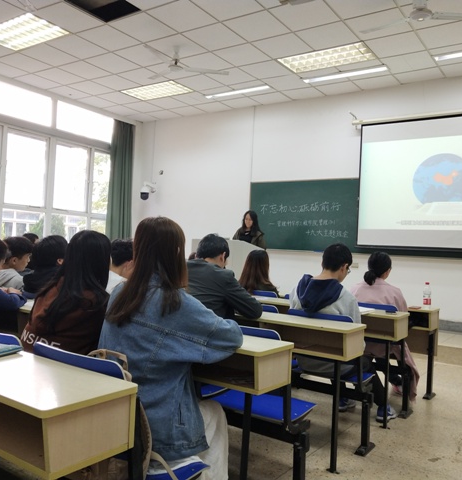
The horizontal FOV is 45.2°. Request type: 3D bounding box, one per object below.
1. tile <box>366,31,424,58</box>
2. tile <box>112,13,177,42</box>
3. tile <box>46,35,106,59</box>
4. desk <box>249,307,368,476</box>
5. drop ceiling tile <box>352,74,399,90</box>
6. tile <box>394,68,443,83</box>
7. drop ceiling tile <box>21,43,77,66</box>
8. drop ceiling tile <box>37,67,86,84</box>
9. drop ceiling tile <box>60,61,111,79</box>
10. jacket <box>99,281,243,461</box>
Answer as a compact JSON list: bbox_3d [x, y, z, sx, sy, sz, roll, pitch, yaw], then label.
[{"bbox_3d":[1.929,-2.277,6.494,0.600,0.030,0.600,2,-1,35],"label":"tile"},{"bbox_3d":[-1.005,-2.441,6.391,0.600,0.030,0.600,2,-1,35],"label":"tile"},{"bbox_3d":[-1.924,-2.417,6.995,0.600,0.020,0.600,1,-3,34],"label":"tile"},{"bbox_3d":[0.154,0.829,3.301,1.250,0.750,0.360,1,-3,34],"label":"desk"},{"bbox_3d":[2.090,-2.253,7.929,0.600,0.030,0.480,2,-1,35],"label":"drop ceiling tile"},{"bbox_3d":[2.570,-2.231,7.541,0.600,0.030,0.480,2,-1,35],"label":"tile"},{"bbox_3d":[-2.422,-2.466,7.456,0.600,0.020,0.600,2,-1,35],"label":"drop ceiling tile"},{"bbox_3d":[-2.499,-2.392,8.141,0.600,0.020,0.600,1,-3,34],"label":"drop ceiling tile"},{"bbox_3d":[-2.068,-2.398,7.822,0.600,0.020,0.600,2,-2,35],"label":"drop ceiling tile"},{"bbox_3d":[-0.220,0.480,2.080,0.500,0.680,0.420,2,-2,35],"label":"jacket"}]

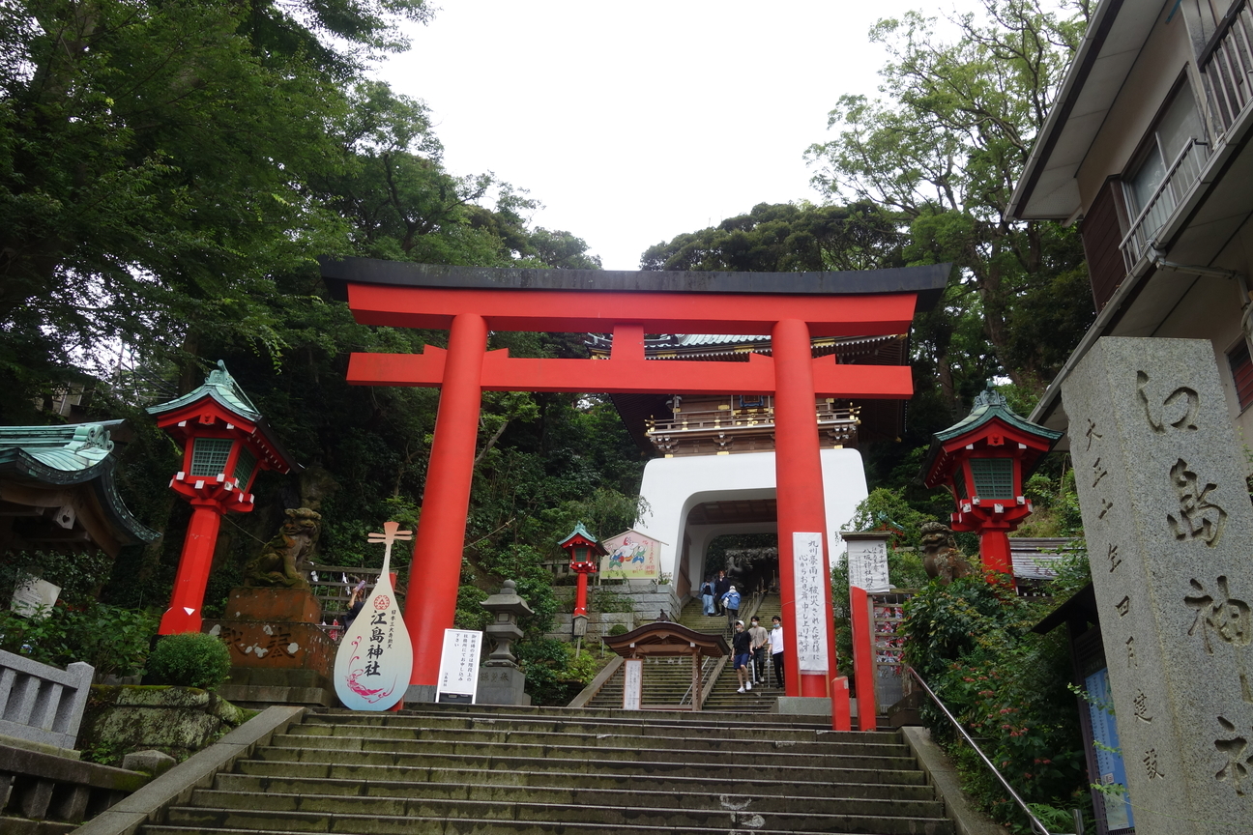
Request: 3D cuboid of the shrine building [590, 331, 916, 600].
[{"bbox_3d":[5.910,1.918,43.996,13.068,15.000,10.790,-3,-25,13],"label":"shrine building"}]

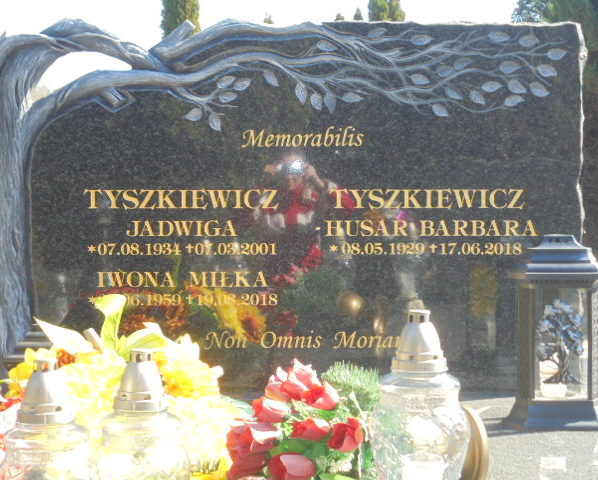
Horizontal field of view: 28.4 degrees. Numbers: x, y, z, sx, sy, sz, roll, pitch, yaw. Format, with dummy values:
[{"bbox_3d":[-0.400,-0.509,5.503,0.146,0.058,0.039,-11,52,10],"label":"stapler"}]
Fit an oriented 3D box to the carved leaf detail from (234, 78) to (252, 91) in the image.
[{"bbox_3d":[-0.138,-0.378,2.879,0.044,0.029,0.010,0,4,0],"label":"carved leaf detail"}]

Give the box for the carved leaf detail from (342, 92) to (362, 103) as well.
[{"bbox_3d":[0.137,-0.358,2.980,0.055,0.026,0.014,0,3,0],"label":"carved leaf detail"}]

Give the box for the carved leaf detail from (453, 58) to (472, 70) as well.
[{"bbox_3d":[0.415,-0.442,2.977,0.050,0.032,0.014,0,3,0],"label":"carved leaf detail"}]

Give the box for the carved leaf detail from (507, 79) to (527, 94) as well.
[{"bbox_3d":[0.551,-0.386,2.981,0.047,0.037,0.014,0,3,0],"label":"carved leaf detail"}]

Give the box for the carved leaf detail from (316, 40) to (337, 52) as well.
[{"bbox_3d":[0.061,-0.429,2.626,0.047,0.026,0.012,0,3,0],"label":"carved leaf detail"}]

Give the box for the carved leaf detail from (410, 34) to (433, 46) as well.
[{"bbox_3d":[0.272,-0.443,2.625,0.052,0.026,0.012,0,3,0],"label":"carved leaf detail"}]

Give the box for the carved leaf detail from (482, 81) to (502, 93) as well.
[{"bbox_3d":[0.487,-0.385,2.980,0.052,0.029,0.014,0,3,0],"label":"carved leaf detail"}]

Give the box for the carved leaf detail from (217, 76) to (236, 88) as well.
[{"bbox_3d":[-0.161,-0.350,2.630,0.039,0.026,0.012,0,3,0],"label":"carved leaf detail"}]

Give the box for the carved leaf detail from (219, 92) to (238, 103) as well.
[{"bbox_3d":[-0.177,-0.358,2.978,0.047,0.029,0.014,0,3,0],"label":"carved leaf detail"}]

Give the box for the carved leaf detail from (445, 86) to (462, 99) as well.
[{"bbox_3d":[0.376,-0.359,2.880,0.039,0.029,0.010,0,4,0],"label":"carved leaf detail"}]

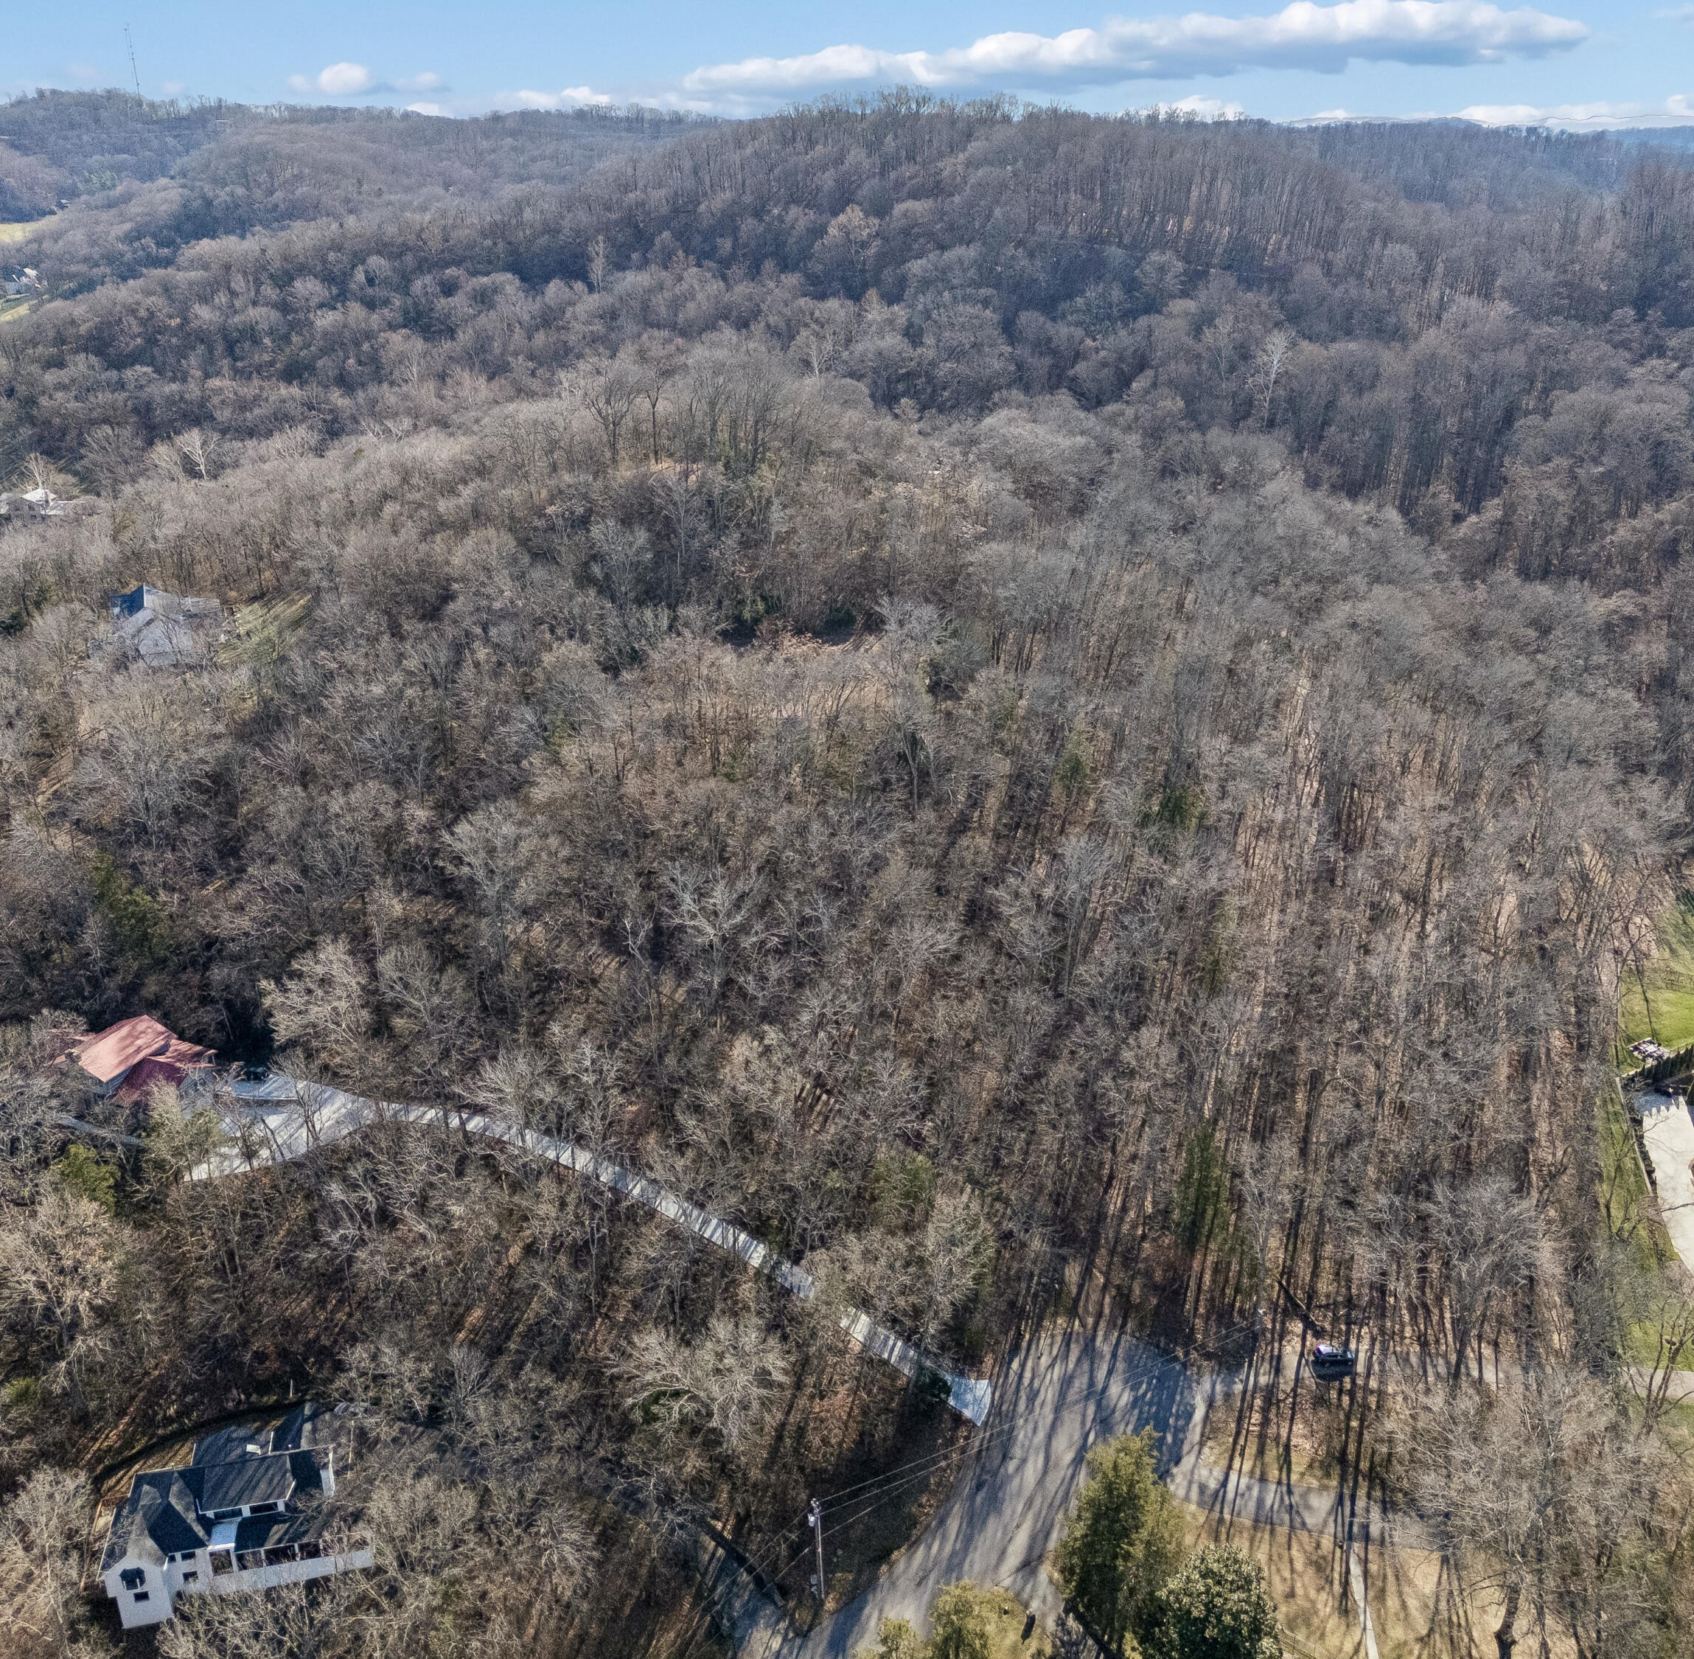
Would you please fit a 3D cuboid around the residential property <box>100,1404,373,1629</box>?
[{"bbox_3d":[-52.521,60.445,136.482,21.200,9.000,14.800,-4,24,-10],"label":"residential property"}]

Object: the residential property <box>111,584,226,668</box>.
[{"bbox_3d":[-140.816,-42.281,318.000,19.600,9.600,24.000,-5,24,-11],"label":"residential property"}]

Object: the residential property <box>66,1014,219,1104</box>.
[{"bbox_3d":[-89.465,29.257,192.214,15.000,7.200,12.200,10,25,23],"label":"residential property"}]

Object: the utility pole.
[{"bbox_3d":[-2.463,62.159,131.617,1.000,11.700,0.700,0,23,0],"label":"utility pole"}]

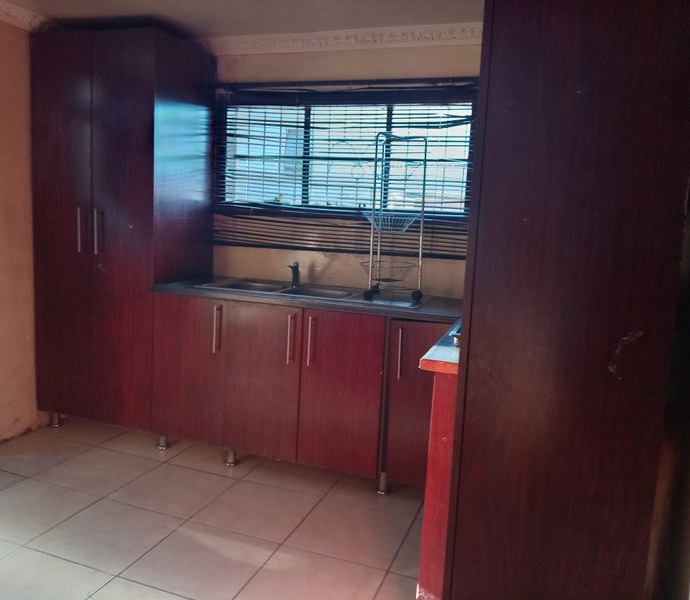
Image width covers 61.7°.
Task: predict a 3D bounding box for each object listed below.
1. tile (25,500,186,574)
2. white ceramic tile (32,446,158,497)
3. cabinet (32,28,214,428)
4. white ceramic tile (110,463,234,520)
[{"bbox_3d":[-0.934,0.930,2.293,0.430,0.010,0.430,6,8,19],"label":"tile"},{"bbox_3d":[-1.201,0.841,2.835,0.430,0.010,0.430,6,8,19],"label":"white ceramic tile"},{"bbox_3d":[-1.264,-0.372,3.321,0.787,2.064,0.542,6,8,19],"label":"cabinet"},{"bbox_3d":[-0.792,0.884,2.693,0.430,0.010,0.430,6,8,19],"label":"white ceramic tile"}]

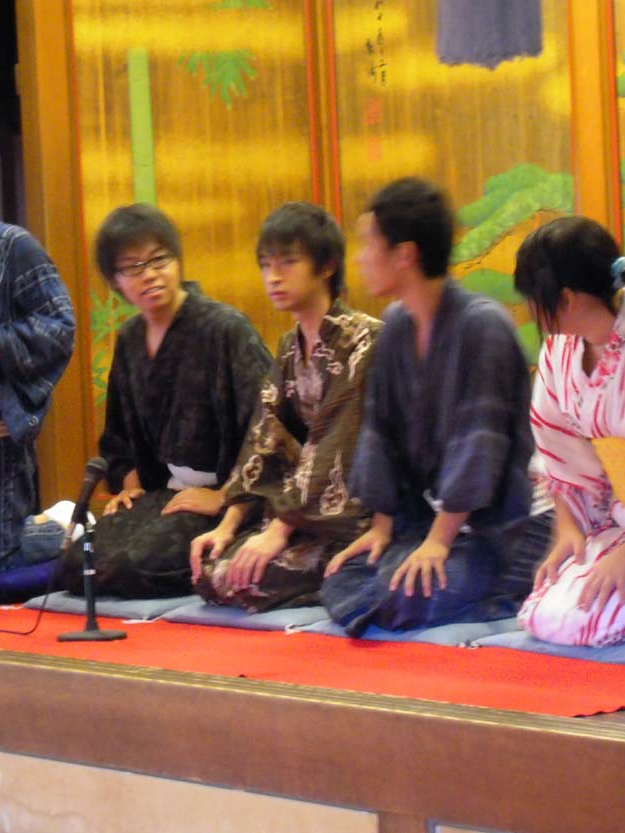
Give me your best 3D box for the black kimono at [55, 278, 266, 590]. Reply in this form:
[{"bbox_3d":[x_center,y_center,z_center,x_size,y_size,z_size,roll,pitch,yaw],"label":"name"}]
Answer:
[{"bbox_3d":[-0.314,0.053,8.732,0.640,0.740,0.530,-4,3,-40],"label":"black kimono"}]

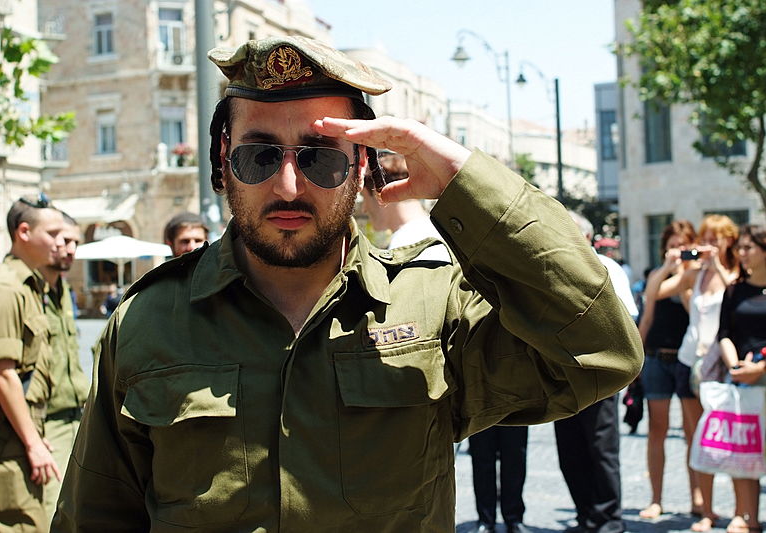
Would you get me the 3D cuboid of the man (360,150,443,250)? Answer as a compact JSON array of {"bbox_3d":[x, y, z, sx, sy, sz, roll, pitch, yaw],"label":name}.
[{"bbox_3d":[0.113,0.556,3.800,0.320,1.790,0.480,-2,0,30],"label":"man"}]

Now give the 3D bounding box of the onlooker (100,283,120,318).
[{"bbox_3d":[-9.223,1.159,40.000,0.580,1.270,0.650,-2,0,37],"label":"onlooker"}]

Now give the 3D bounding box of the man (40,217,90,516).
[{"bbox_3d":[-1.259,0.647,4.500,0.320,1.720,0.500,-2,0,26],"label":"man"}]

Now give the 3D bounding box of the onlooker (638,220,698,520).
[{"bbox_3d":[1.627,0.576,6.550,0.440,1.650,0.360,-2,0,18],"label":"onlooker"}]

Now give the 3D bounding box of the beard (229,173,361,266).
[{"bbox_3d":[-0.104,-0.052,1.355,0.150,0.112,0.110,3,3,-4],"label":"beard"}]

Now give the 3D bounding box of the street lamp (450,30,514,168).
[{"bbox_3d":[2.712,-2.435,31.000,1.570,7.590,0.550,-2,0,6],"label":"street lamp"}]

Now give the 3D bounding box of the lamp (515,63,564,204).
[{"bbox_3d":[5.035,-2.585,37.000,1.400,7.720,0.500,-2,0,6],"label":"lamp"}]

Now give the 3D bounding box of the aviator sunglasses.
[{"bbox_3d":[-0.105,-0.116,1.355,0.143,0.052,0.135,3,3,-4],"label":"aviator sunglasses"}]

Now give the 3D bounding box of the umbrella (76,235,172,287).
[{"bbox_3d":[-8.883,0.386,40.000,3.300,2.750,3.300,-2,0,0],"label":"umbrella"}]

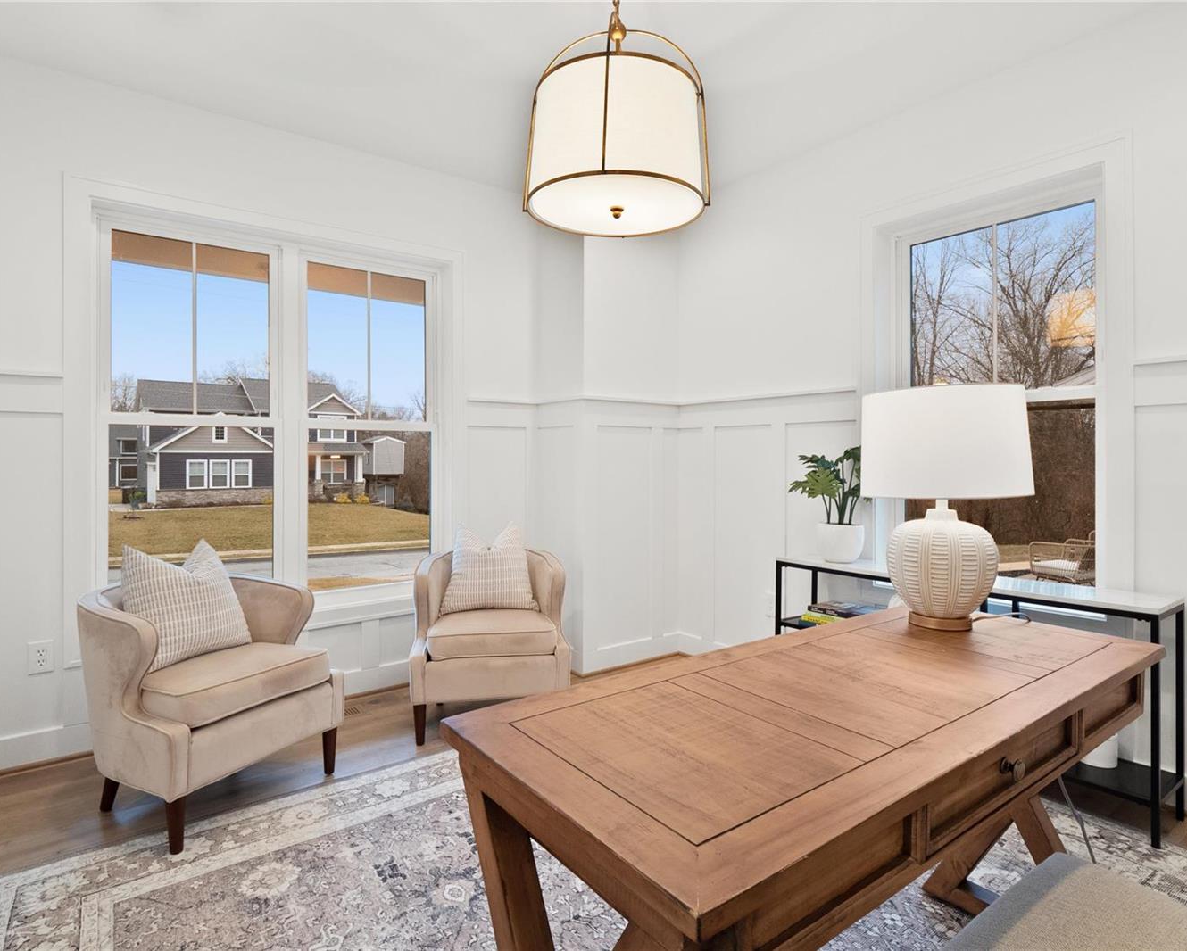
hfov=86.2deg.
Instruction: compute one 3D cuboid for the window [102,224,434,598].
[{"bbox_3d":[-1.462,-0.229,3.079,1.430,1.680,0.090,-1,2,-35],"label":"window"}]

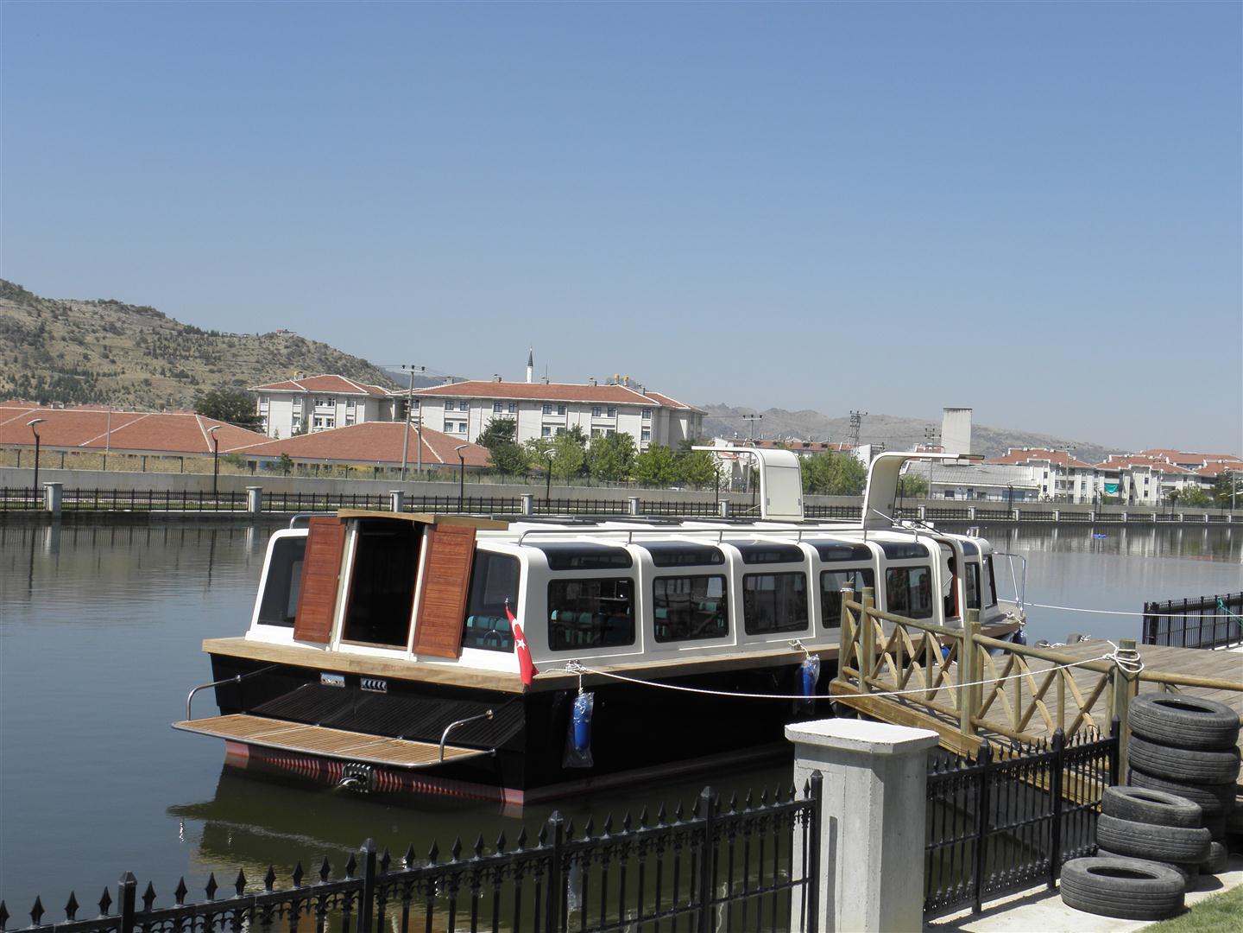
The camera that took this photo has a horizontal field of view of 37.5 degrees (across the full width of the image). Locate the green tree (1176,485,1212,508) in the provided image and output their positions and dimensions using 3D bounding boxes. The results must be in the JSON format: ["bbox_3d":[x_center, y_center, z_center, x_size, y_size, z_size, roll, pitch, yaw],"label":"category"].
[{"bbox_3d":[95.343,5.636,305.000,6.000,5.500,6.000,3,0,0],"label":"green tree"}]

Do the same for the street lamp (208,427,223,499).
[{"bbox_3d":[-19.062,-0.228,86.000,0.720,3.450,0.450,3,0,29],"label":"street lamp"}]

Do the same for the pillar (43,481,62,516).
[{"bbox_3d":[-22.646,1.258,73.000,0.550,1.280,0.550,2,-1,30],"label":"pillar"}]

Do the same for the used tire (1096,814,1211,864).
[{"bbox_3d":[3.054,2.116,10.510,0.630,0.205,0.630,3,0,0],"label":"used tire"}]

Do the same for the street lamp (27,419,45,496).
[{"bbox_3d":[-24.589,-0.122,77.000,0.800,3.750,0.300,2,-1,30],"label":"street lamp"}]

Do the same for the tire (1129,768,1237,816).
[{"bbox_3d":[3.448,1.984,11.250,0.660,0.200,0.660,2,0,0],"label":"tire"}]

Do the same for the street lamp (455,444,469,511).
[{"bbox_3d":[-8.200,0.548,94.000,0.720,3.450,0.450,3,0,29],"label":"street lamp"}]

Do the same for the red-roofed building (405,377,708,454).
[{"bbox_3d":[-8.700,-4.927,262.000,37.000,15.200,23.000,3,0,14],"label":"red-roofed building"}]

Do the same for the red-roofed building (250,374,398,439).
[{"bbox_3d":[-44.600,-6.176,274.000,18.500,14.600,15.000,3,0,14],"label":"red-roofed building"}]

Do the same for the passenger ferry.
[{"bbox_3d":[1.024,1.254,19.122,3.528,2.940,12.789,2,-1,35],"label":"passenger ferry"}]

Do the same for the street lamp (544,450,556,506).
[{"bbox_3d":[-4.827,0.750,123.000,0.800,3.750,0.300,2,-1,30],"label":"street lamp"}]

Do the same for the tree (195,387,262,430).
[{"bbox_3d":[-49.825,-4.681,232.000,8.600,10.800,8.600,3,0,0],"label":"tree"}]

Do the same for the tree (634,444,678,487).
[{"bbox_3d":[2.918,0.000,155.000,3.781,3.822,3.781,2,0,0],"label":"tree"}]

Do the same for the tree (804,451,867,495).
[{"bbox_3d":[21.816,0.793,187.000,6.545,4.561,6.545,2,0,0],"label":"tree"}]

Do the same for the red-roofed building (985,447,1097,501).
[{"bbox_3d":[88.883,2.428,388.000,23.500,12.400,14.000,3,0,0],"label":"red-roofed building"}]

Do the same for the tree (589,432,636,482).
[{"bbox_3d":[-0.766,-0.605,152.000,4.030,4.433,4.030,2,0,0],"label":"tree"}]

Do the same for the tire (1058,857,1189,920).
[{"bbox_3d":[2.661,2.237,9.732,0.640,0.210,0.640,3,0,0],"label":"tire"}]

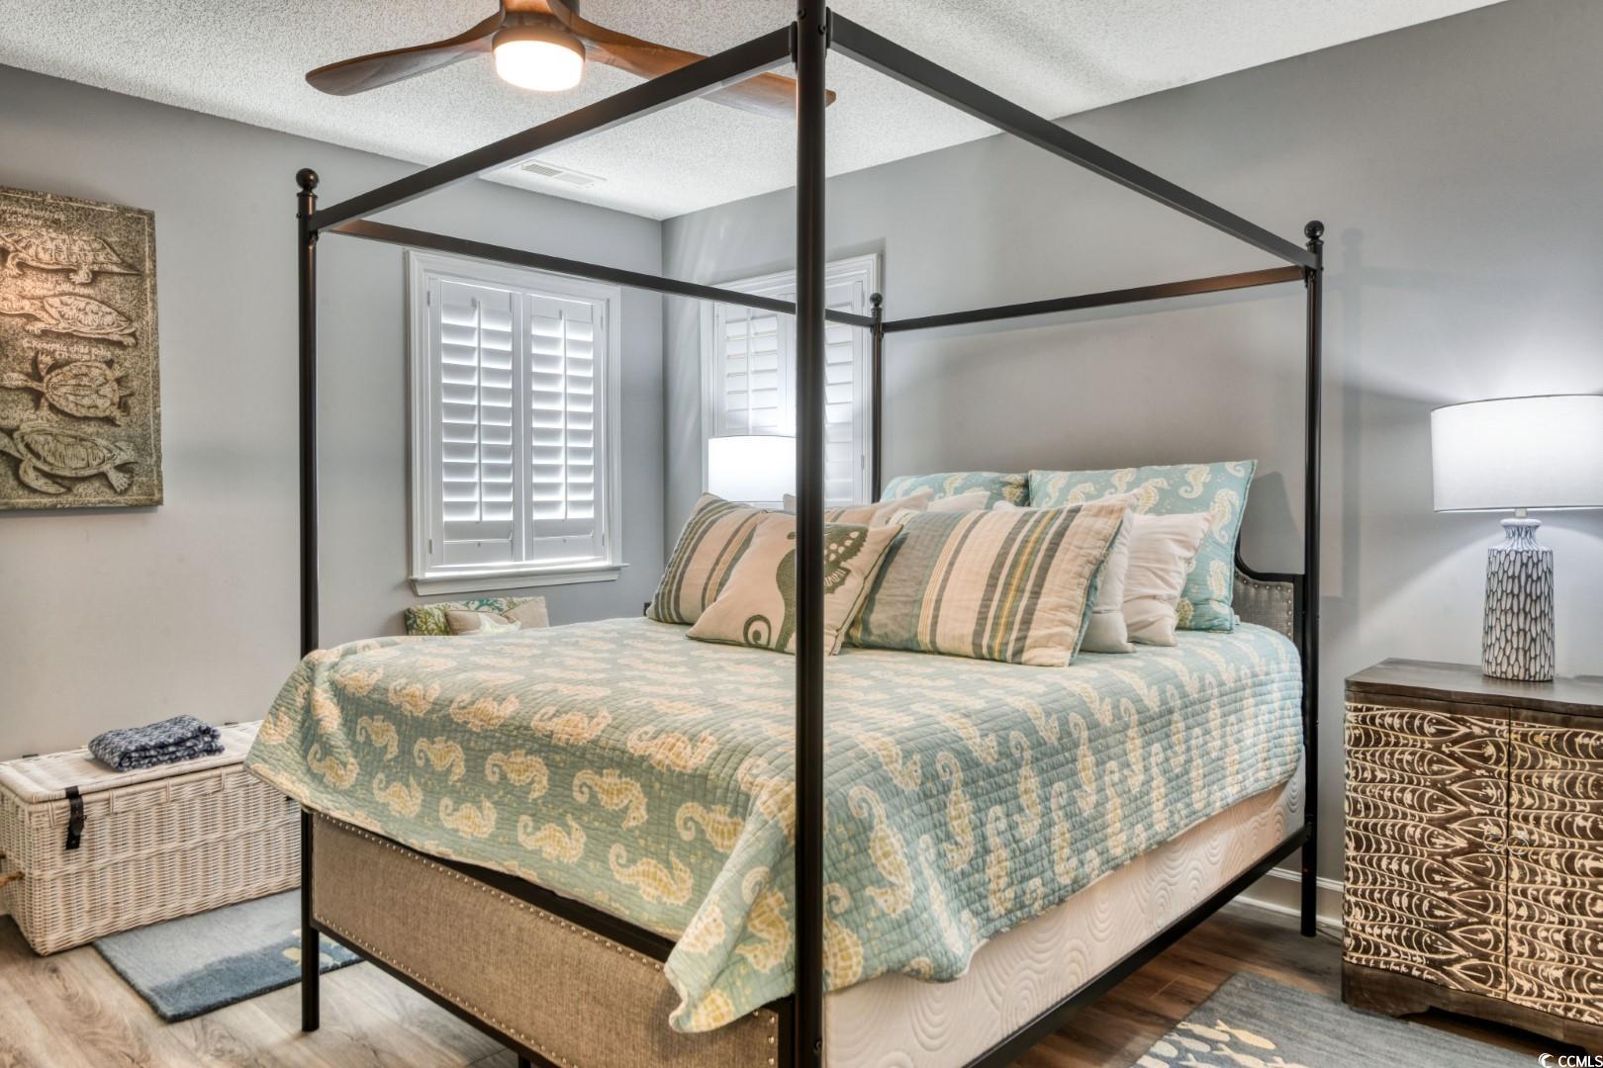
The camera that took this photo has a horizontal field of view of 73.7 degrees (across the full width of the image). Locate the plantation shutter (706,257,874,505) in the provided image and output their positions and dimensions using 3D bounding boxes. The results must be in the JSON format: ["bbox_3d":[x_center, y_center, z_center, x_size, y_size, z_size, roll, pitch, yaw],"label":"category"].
[{"bbox_3d":[-0.095,-0.424,4.344,0.975,1.275,0.090,2,3,43],"label":"plantation shutter"}]

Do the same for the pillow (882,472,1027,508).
[{"bbox_3d":[0.515,0.025,3.509,0.670,0.470,0.170,2,-12,43],"label":"pillow"}]

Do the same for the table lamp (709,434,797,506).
[{"bbox_3d":[-0.146,-0.044,4.072,0.400,0.655,0.400,2,3,43],"label":"table lamp"}]

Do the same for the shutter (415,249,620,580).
[{"bbox_3d":[-1.096,-0.440,4.319,0.080,1.235,0.955,2,3,43],"label":"shutter"}]

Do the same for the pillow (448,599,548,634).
[{"bbox_3d":[-1.109,0.453,3.961,0.150,0.420,0.440,-24,-14,41],"label":"pillow"}]

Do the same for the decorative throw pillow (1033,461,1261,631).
[{"bbox_3d":[0.939,0.027,3.112,0.700,0.475,0.170,2,-13,43],"label":"decorative throw pillow"}]

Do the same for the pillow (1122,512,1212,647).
[{"bbox_3d":[0.792,0.105,2.918,0.600,0.420,0.160,2,-27,43],"label":"pillow"}]

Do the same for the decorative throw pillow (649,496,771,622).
[{"bbox_3d":[-0.045,0.066,3.047,0.740,0.460,0.180,2,-33,34],"label":"decorative throw pillow"}]

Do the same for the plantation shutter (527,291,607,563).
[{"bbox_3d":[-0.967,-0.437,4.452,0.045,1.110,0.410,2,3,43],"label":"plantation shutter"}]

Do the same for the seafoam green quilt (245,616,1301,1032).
[{"bbox_3d":[0.037,0.449,2.642,1.760,0.400,2.060,2,3,43],"label":"seafoam green quilt"}]

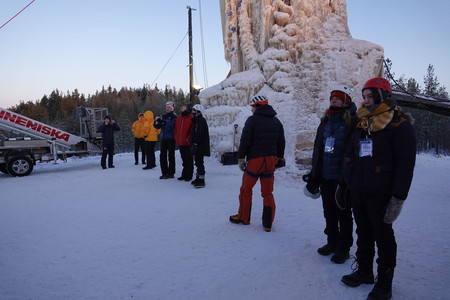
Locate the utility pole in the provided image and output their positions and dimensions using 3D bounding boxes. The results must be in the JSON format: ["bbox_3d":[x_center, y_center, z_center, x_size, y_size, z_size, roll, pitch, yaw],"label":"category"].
[{"bbox_3d":[-2.010,-4.230,18.000,0.380,8.300,0.300,0,5,0],"label":"utility pole"}]

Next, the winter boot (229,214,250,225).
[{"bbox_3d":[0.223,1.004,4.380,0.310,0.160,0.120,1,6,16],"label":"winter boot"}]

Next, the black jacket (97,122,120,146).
[{"bbox_3d":[-3.757,-0.511,9.700,0.680,0.740,0.420,-2,6,-21],"label":"black jacket"}]

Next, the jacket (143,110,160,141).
[{"bbox_3d":[-2.254,-0.741,9.300,0.520,0.920,0.400,-4,6,-33],"label":"jacket"}]

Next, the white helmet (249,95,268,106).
[{"bbox_3d":[0.462,-0.660,4.050,0.275,0.155,0.210,3,6,31],"label":"white helmet"}]

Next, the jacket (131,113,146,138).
[{"bbox_3d":[-2.880,-0.816,10.200,0.560,0.860,0.360,-2,6,-21],"label":"jacket"}]

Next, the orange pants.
[{"bbox_3d":[0.456,0.574,4.170,0.420,1.020,0.420,-3,6,-25],"label":"orange pants"}]

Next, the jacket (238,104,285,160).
[{"bbox_3d":[0.508,-0.236,4.100,0.560,0.730,0.380,-3,6,-24],"label":"jacket"}]

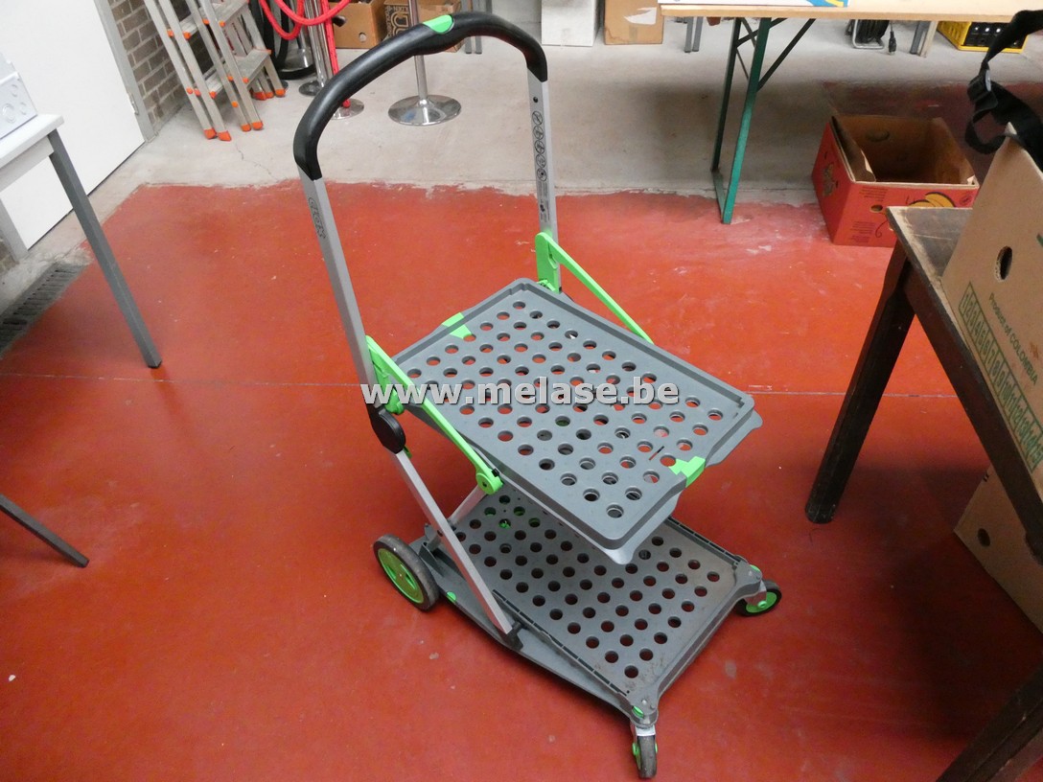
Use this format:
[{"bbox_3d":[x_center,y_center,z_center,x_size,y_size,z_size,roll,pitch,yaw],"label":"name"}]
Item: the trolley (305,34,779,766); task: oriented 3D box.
[{"bbox_3d":[0.116,0.024,1.159,0.673,1.053,0.542,32,52,31],"label":"trolley"}]

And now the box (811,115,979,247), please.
[{"bbox_3d":[1.349,-0.770,2.663,0.394,0.244,0.556,6,42,8],"label":"box"}]

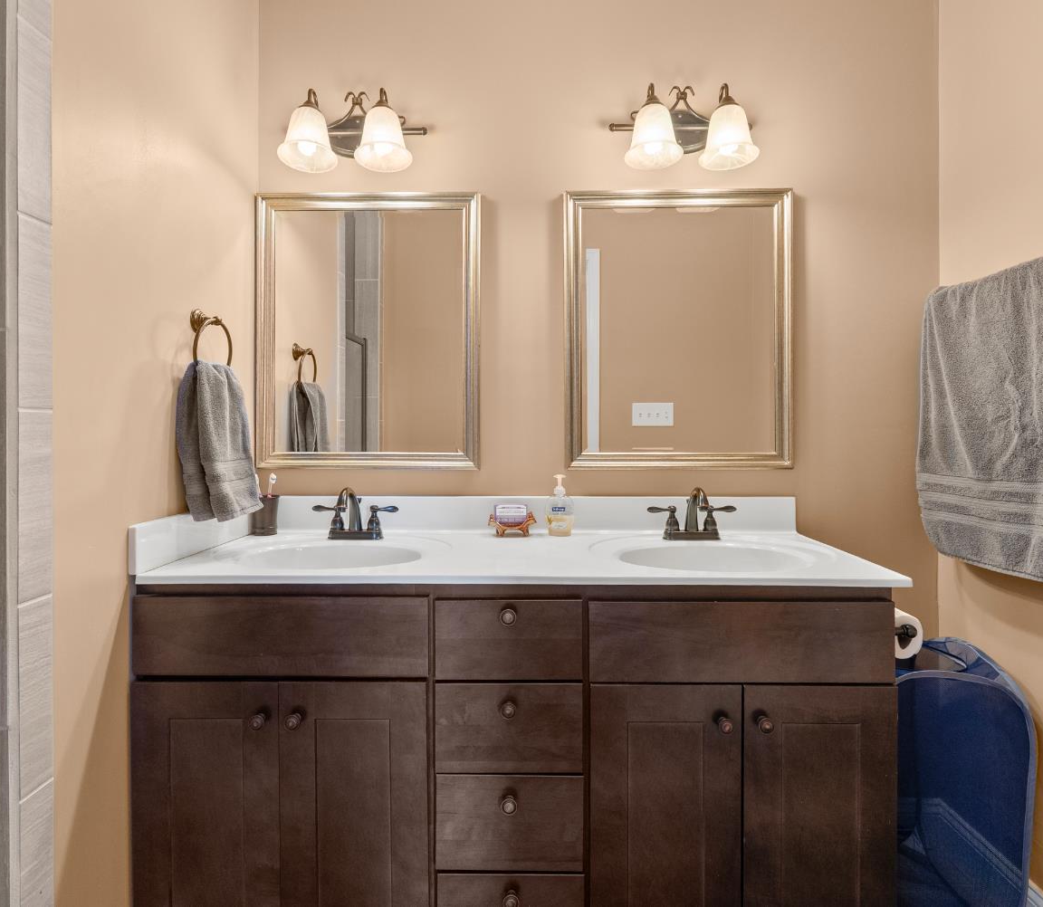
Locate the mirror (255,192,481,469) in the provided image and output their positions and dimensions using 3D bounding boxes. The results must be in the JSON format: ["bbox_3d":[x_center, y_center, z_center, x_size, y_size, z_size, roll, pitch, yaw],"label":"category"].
[{"bbox_3d":[-0.441,-0.347,1.744,0.650,0.787,0.032,0,1,3],"label":"mirror"}]

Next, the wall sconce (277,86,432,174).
[{"bbox_3d":[-0.457,-0.863,1.636,0.393,0.251,0.223,0,1,3],"label":"wall sconce"}]

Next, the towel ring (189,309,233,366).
[{"bbox_3d":[-0.746,-0.260,1.444,0.067,0.176,0.161,0,1,3],"label":"towel ring"}]

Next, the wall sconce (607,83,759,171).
[{"bbox_3d":[0.432,-0.855,1.597,0.392,0.257,0.223,0,1,3],"label":"wall sconce"}]

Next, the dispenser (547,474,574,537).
[{"bbox_3d":[0.107,0.141,1.687,0.079,0.176,0.055,0,1,3],"label":"dispenser"}]

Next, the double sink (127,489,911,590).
[{"bbox_3d":[-0.009,0.194,1.469,1.534,0.116,0.567,0,1,3],"label":"double sink"}]

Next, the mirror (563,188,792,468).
[{"bbox_3d":[0.439,-0.345,1.704,0.635,0.783,0.032,0,1,3],"label":"mirror"}]

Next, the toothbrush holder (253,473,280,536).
[{"bbox_3d":[-0.719,0.145,1.730,0.071,0.173,0.069,0,1,3],"label":"toothbrush holder"}]

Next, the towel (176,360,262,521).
[{"bbox_3d":[-0.728,-0.029,1.468,0.089,0.366,0.267,0,1,3],"label":"towel"}]

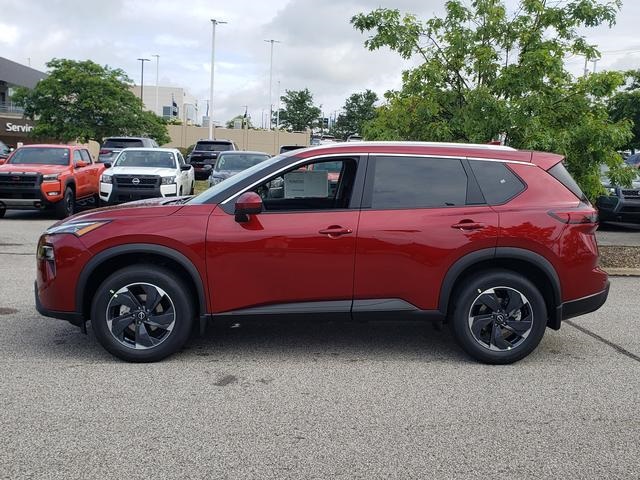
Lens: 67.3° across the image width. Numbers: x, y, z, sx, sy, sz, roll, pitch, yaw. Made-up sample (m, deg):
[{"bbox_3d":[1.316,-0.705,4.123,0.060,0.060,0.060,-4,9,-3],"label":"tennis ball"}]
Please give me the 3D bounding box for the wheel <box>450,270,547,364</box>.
[{"bbox_3d":[1.377,0.584,3.786,0.735,0.735,0.240,1,6,-2],"label":"wheel"}]

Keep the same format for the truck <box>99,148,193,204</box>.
[{"bbox_3d":[-4.640,-1.630,13.450,1.860,1.820,5.300,0,8,-11],"label":"truck"}]

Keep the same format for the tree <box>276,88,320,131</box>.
[{"bbox_3d":[-2.808,-14.978,60.000,5.400,7.000,5.400,2,6,0],"label":"tree"}]

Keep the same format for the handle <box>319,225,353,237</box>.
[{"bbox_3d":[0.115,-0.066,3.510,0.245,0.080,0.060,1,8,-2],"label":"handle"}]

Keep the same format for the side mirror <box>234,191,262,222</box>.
[{"bbox_3d":[-0.515,-0.241,3.460,0.180,0.210,0.240,1,6,-3],"label":"side mirror"}]

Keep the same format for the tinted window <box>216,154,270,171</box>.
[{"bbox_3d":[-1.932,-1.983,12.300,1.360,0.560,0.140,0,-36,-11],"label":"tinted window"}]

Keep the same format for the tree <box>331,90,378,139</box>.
[{"bbox_3d":[3.500,-11.500,47.000,5.200,6.400,5.000,1,8,0],"label":"tree"}]

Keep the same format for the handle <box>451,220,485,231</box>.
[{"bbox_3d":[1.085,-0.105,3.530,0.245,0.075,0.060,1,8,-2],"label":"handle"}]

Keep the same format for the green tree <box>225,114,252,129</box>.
[{"bbox_3d":[-11.868,-15.509,70.000,4.800,5.800,4.800,2,6,0],"label":"green tree"}]

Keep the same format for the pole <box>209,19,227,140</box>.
[{"bbox_3d":[-5.757,-7.920,27.000,0.950,8.700,0.650,2,6,0],"label":"pole"}]

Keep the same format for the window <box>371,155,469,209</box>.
[{"bbox_3d":[0.737,-0.432,3.580,0.720,0.400,0.060,1,-8,-2],"label":"window"}]

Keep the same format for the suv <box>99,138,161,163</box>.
[{"bbox_3d":[-8.400,-3.680,21.600,1.920,1.720,4.800,0,8,-11],"label":"suv"}]

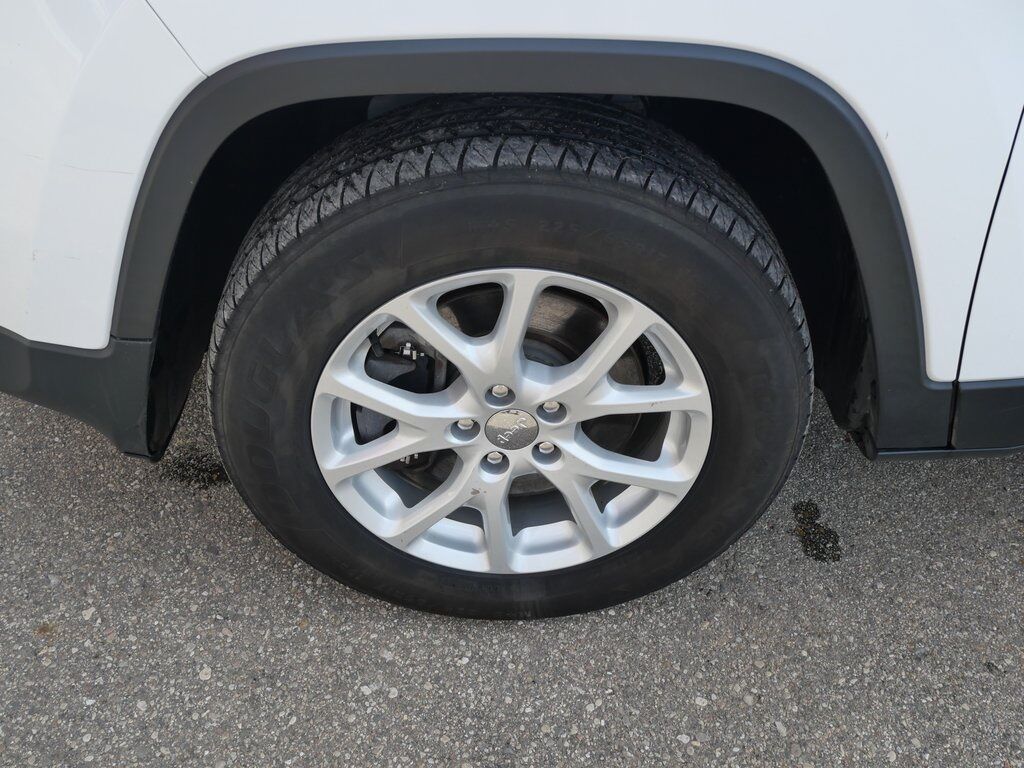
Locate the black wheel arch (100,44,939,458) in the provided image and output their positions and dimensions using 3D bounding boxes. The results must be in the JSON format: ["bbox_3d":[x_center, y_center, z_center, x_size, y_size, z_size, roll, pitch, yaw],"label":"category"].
[{"bbox_3d":[0.037,-0.135,1.108,0.905,0.488,0.110,-1,38,-1],"label":"black wheel arch"}]

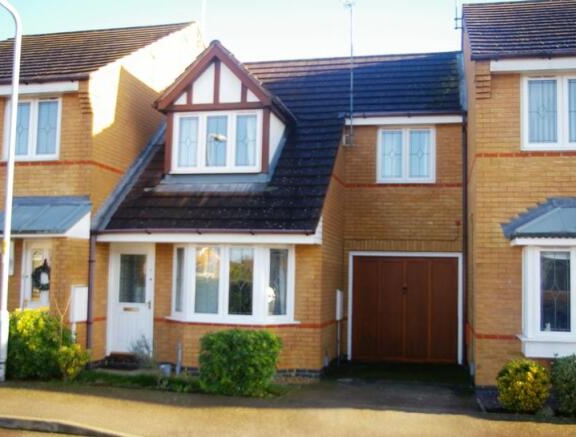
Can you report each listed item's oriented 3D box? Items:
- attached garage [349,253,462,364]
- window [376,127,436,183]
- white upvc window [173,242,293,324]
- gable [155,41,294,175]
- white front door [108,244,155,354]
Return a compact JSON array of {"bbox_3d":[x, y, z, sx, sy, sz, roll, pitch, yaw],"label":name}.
[{"bbox_3d":[2.333,1.817,13.170,2.102,2.105,0.080,0,-5,12],"label":"attached garage"},{"bbox_3d":[2.412,-1.282,13.364,1.176,1.137,0.100,0,-5,12],"label":"window"},{"bbox_3d":[-1.034,1.130,11.425,2.304,1.330,0.507,0,-5,12],"label":"white upvc window"},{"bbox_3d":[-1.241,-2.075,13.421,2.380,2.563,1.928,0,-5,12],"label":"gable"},{"bbox_3d":[-2.887,1.480,12.084,0.907,2.034,0.100,0,-5,12],"label":"white front door"}]

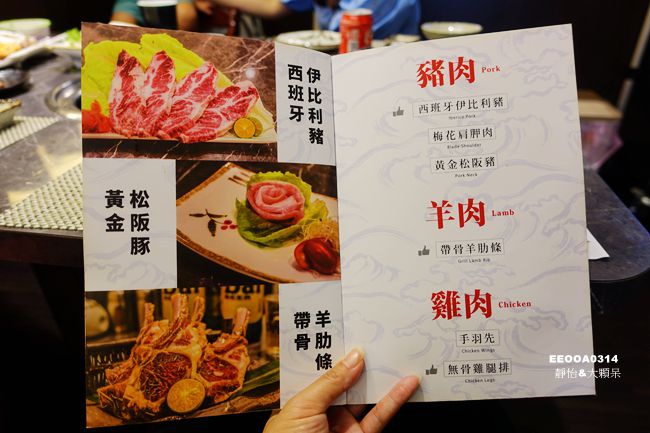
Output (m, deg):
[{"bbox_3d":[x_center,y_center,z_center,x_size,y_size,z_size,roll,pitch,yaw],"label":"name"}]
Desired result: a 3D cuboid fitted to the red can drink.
[{"bbox_3d":[0.065,-0.366,0.908,0.066,0.118,0.066,0,34,0],"label":"red can drink"}]

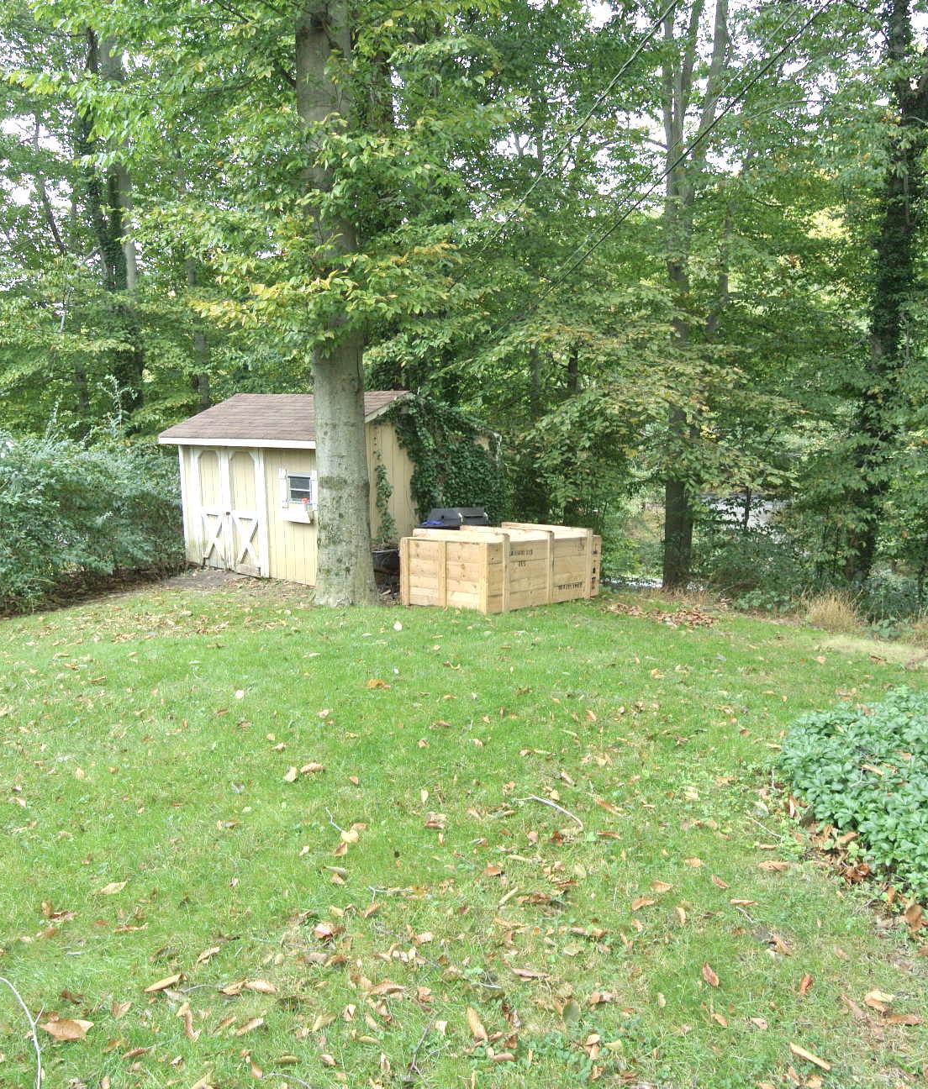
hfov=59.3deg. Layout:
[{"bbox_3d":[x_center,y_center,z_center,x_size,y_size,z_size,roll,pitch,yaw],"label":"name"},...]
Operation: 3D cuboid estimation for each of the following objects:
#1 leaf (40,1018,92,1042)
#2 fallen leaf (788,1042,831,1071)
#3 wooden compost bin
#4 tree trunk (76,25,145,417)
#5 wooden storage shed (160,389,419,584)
[{"bbox_3d":[-0.998,1.215,2.046,0.131,0.020,0.055,0,6,3],"label":"leaf"},{"bbox_3d":[0.821,1.214,1.933,0.030,0.020,0.099,-5,8,-38],"label":"fallen leaf"},{"bbox_3d":[0.522,0.270,10.224,1.272,0.856,2.440,3,4,39],"label":"wooden compost bin"},{"bbox_3d":[-7.871,-6.995,18.279,0.800,8.599,0.700,-1,10,0],"label":"tree trunk"},{"bbox_3d":[-2.084,-1.035,12.696,3.847,2.603,3.452,7,12,38],"label":"wooden storage shed"}]

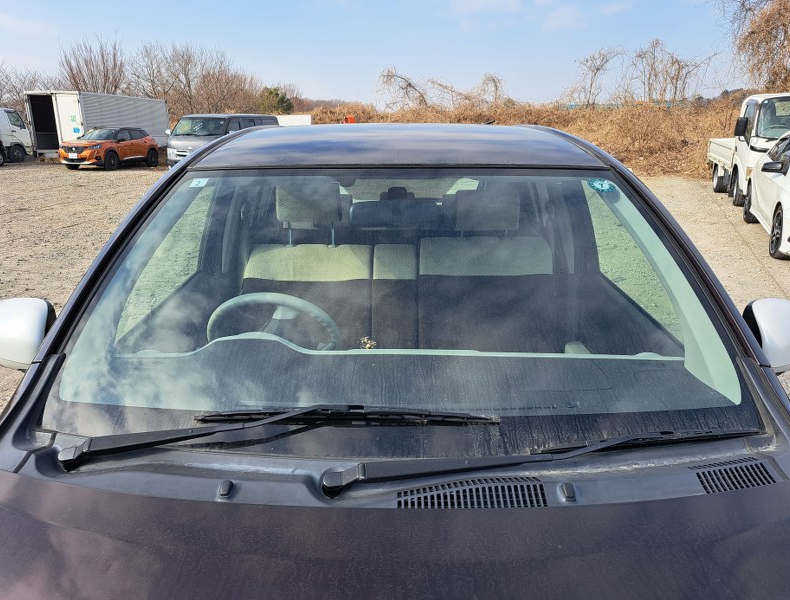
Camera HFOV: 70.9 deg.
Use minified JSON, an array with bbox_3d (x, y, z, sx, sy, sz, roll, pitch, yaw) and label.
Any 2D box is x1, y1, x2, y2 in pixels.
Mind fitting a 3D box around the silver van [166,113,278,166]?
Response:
[{"bbox_3d":[-5.380,-5.030,18.050,1.750,1.970,4.750,3,18,10],"label":"silver van"}]

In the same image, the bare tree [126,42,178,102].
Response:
[{"bbox_3d":[-14.194,-11.930,32.937,3.090,6.150,2.930,0,17,0],"label":"bare tree"}]

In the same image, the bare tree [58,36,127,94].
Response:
[{"bbox_3d":[-17.633,-12.080,32.890,4.150,6.460,3.940,0,17,0],"label":"bare tree"}]

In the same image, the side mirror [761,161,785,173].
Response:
[{"bbox_3d":[4.740,-1.672,6.950,0.250,0.150,0.130,8,19,24],"label":"side mirror"}]

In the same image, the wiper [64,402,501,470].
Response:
[{"bbox_3d":[-0.205,0.226,0.996,0.775,0.055,0.085,-6,52,-2],"label":"wiper"}]

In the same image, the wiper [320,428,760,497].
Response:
[{"bbox_3d":[0.276,0.265,0.975,0.790,0.055,0.065,-5,52,-10],"label":"wiper"}]

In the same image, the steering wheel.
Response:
[{"bbox_3d":[-0.326,0.117,1.524,0.370,0.370,0.110,0,43,0],"label":"steering wheel"}]

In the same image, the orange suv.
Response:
[{"bbox_3d":[-10.730,-5.790,21.040,1.790,1.550,4.300,3,18,9],"label":"orange suv"}]

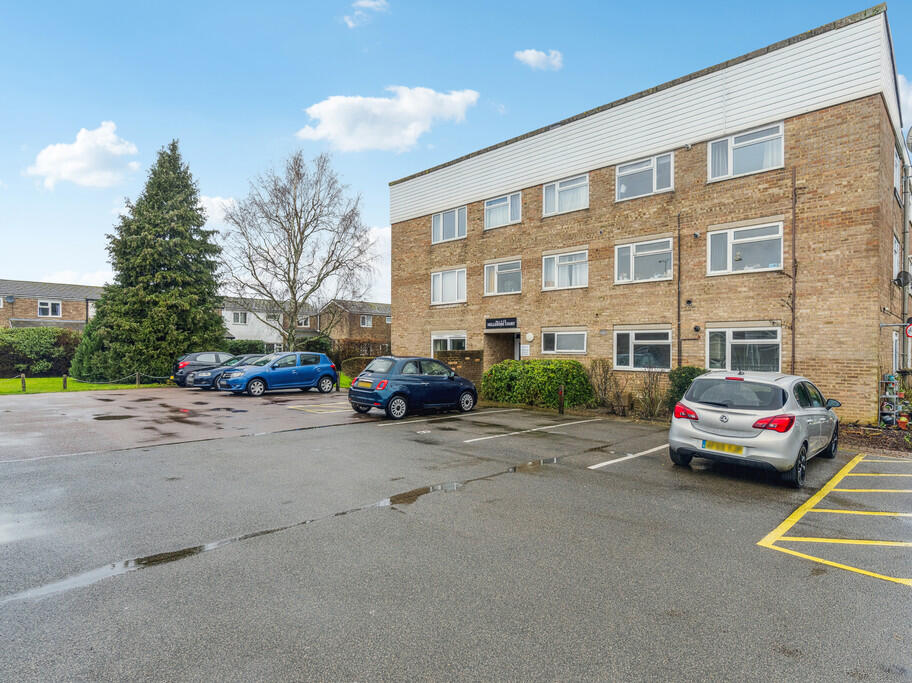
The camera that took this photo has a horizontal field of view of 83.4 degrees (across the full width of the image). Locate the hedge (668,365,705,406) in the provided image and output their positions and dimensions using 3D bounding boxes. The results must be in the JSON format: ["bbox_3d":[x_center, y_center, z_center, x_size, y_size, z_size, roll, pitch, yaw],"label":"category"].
[{"bbox_3d":[5.811,1.250,12.688,1.000,1.220,0.950,0,0,45],"label":"hedge"}]

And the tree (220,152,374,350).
[{"bbox_3d":[-8.400,-4.050,27.000,8.000,11.800,7.800,0,0,45],"label":"tree"}]

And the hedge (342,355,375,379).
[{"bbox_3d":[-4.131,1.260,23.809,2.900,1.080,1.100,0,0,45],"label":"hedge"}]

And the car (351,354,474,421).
[{"bbox_3d":[-0.978,1.145,13.569,3.570,1.490,1.630,0,0,-44],"label":"car"}]

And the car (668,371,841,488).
[{"bbox_3d":[4.962,1.204,8.299,1.780,1.480,4.020,0,0,44],"label":"car"}]

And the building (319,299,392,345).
[{"bbox_3d":[-10.100,-1.200,57.000,6.000,6.200,8.500,0,0,45],"label":"building"}]

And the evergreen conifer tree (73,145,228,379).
[{"bbox_3d":[-13.750,-3.620,23.000,6.000,10.700,6.000,0,0,-45],"label":"evergreen conifer tree"}]

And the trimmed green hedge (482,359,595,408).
[{"bbox_3d":[2.375,1.160,15.176,3.000,1.330,1.450,0,0,45],"label":"trimmed green hedge"}]

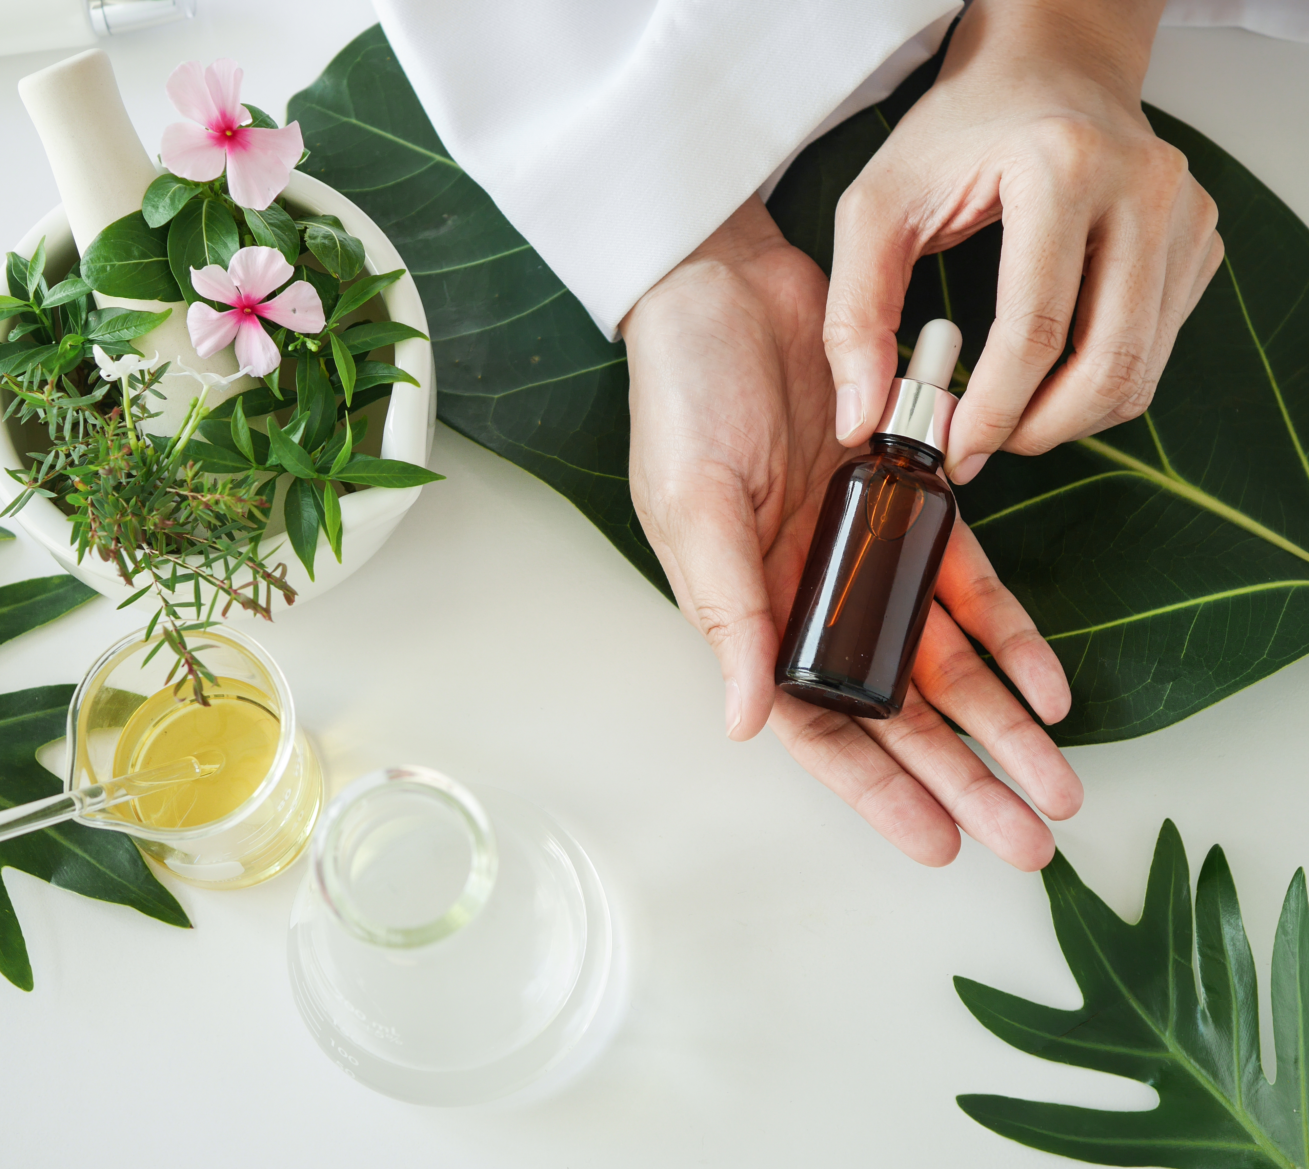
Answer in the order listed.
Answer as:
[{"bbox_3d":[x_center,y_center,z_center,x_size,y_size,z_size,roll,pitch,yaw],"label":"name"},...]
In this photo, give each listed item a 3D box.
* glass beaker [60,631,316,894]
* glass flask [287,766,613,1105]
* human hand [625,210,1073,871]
[{"bbox_3d":[-0.114,0.047,0.676,0.059,0.073,0.053,-39,78,-10],"label":"glass beaker"},{"bbox_3d":[-0.053,0.076,0.636,0.084,0.138,0.084,0,74,0],"label":"glass flask"},{"bbox_3d":[0.043,-0.007,0.697,0.085,0.055,0.190,-24,76,-6],"label":"human hand"}]

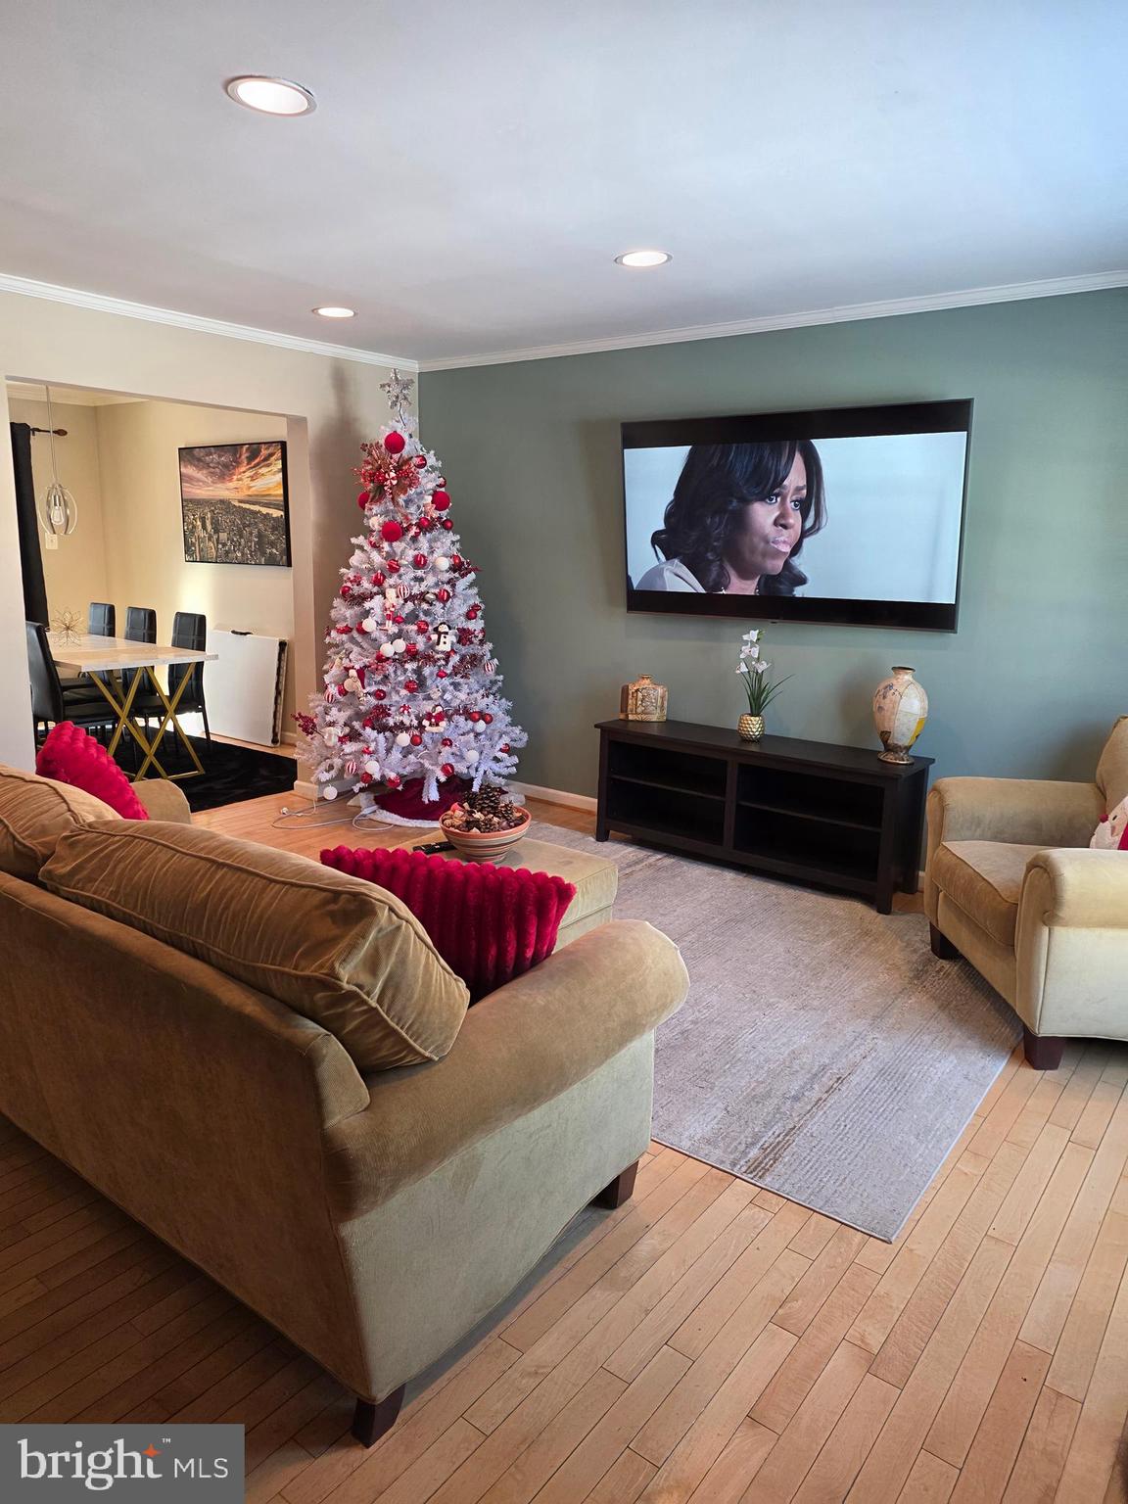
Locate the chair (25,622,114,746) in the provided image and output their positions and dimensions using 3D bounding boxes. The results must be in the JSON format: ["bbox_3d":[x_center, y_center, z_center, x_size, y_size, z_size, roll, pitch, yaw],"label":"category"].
[{"bbox_3d":[-2.755,-0.273,5.644,0.430,0.950,0.520,10,15,36],"label":"chair"}]

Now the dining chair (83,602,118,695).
[{"bbox_3d":[-3.302,-0.516,6.759,0.430,0.940,0.520,10,15,36],"label":"dining chair"}]

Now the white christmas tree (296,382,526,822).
[{"bbox_3d":[-0.792,-0.779,5.124,1.170,2.240,1.170,-1,12,-9],"label":"white christmas tree"}]

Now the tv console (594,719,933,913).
[{"bbox_3d":[0.838,0.237,4.488,1.480,0.585,0.370,10,15,36],"label":"tv console"}]

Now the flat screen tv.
[{"bbox_3d":[0.947,-1.019,4.374,1.560,0.897,0.060,9,22,34],"label":"flat screen tv"}]

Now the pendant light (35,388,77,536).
[{"bbox_3d":[-2.943,-1.748,5.761,0.250,0.970,0.250,-5,13,-26],"label":"pendant light"}]

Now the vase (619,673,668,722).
[{"bbox_3d":[0.387,-0.269,4.884,0.205,0.222,0.120,0,12,-5],"label":"vase"}]

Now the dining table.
[{"bbox_3d":[-2.954,-0.263,6.072,1.820,0.745,0.820,10,15,36],"label":"dining table"}]

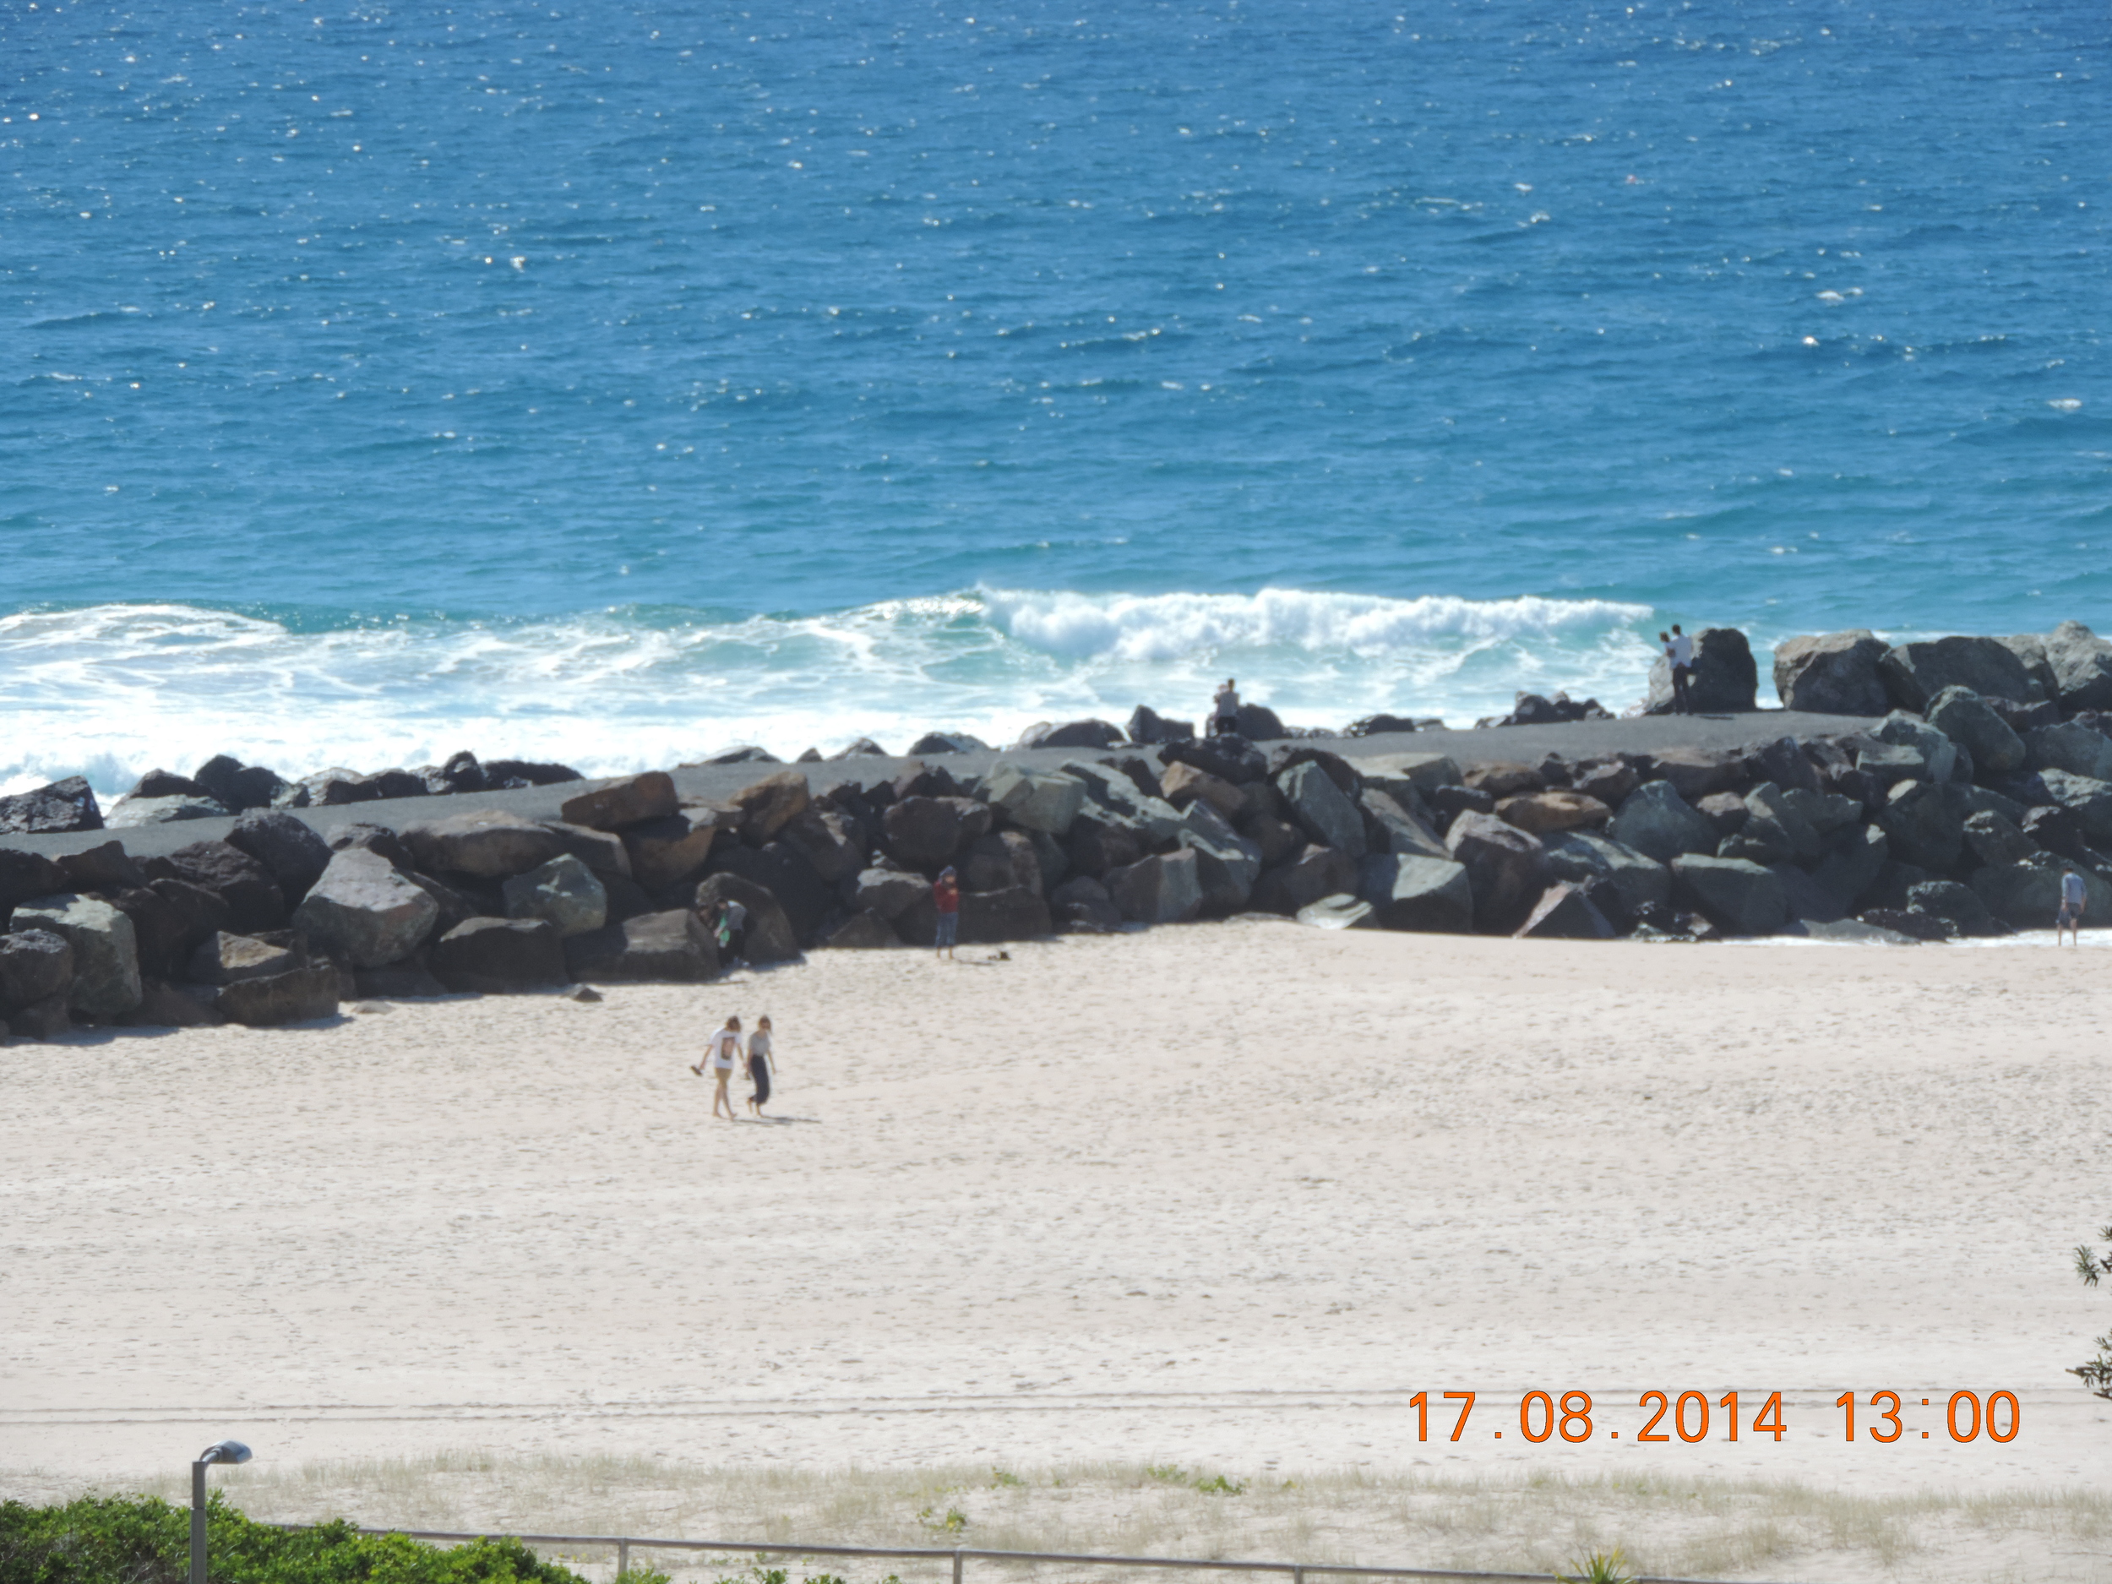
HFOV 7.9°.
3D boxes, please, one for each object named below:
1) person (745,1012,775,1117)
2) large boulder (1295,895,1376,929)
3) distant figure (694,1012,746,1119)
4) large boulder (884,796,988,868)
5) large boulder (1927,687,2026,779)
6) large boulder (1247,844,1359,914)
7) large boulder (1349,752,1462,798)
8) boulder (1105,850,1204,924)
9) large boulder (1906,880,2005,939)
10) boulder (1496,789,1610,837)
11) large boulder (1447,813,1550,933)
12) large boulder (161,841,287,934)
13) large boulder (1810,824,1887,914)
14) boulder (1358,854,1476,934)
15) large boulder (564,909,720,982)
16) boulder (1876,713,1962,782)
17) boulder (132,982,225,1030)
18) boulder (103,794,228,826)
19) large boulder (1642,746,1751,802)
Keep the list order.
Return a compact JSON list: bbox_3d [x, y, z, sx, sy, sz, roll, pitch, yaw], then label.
[{"bbox_3d":[-4.744,4.399,245.000,0.500,1.650,0.470,3,5,42],"label":"person"},{"bbox_3d":[5.232,2.277,284.500,1.508,0.663,1.131,0,5,0],"label":"large boulder"},{"bbox_3d":[-5.392,4.390,243.742,0.700,1.671,0.480,-3,5,-38],"label":"distant figure"},{"bbox_3d":[-2.239,0.757,285.500,1.980,1.360,1.600,0,5,0],"label":"large boulder"},{"bbox_3d":[17.972,-1.144,298.000,1.930,1.720,1.600,0,4,0],"label":"large boulder"},{"bbox_3d":[4.689,1.667,288.000,2.060,1.370,1.600,0,5,0],"label":"large boulder"},{"bbox_3d":[6.685,-0.331,291.500,2.180,0.880,1.600,0,5,0],"label":"large boulder"},{"bbox_3d":[1.815,1.800,281.955,1.775,1.391,1.620,0,4,0],"label":"boulder"},{"bbox_3d":[17.299,2.317,293.426,1.817,1.201,1.523,0,4,0],"label":"large boulder"},{"bbox_3d":[9.670,0.402,297.000,2.217,0.816,1.400,0,4,0],"label":"boulder"},{"bbox_3d":[8.337,1.550,286.500,2.014,2.314,1.813,0,5,0],"label":"large boulder"},{"bbox_3d":[-14.611,1.667,268.000,2.232,1.552,1.786,0,5,0],"label":"large boulder"},{"bbox_3d":[15.193,1.453,292.000,1.480,1.670,1.500,0,5,0],"label":"large boulder"},{"bbox_3d":[6.736,1.947,285.640,2.128,1.529,1.859,0,4,0],"label":"boulder"},{"bbox_3d":[-7.506,2.802,277.000,2.820,1.380,1.900,0,5,0],"label":"large boulder"},{"bbox_3d":[16.997,-0.830,301.000,1.726,1.349,1.400,0,4,0],"label":"boulder"},{"bbox_3d":[-15.166,3.724,263.786,1.605,0.886,1.241,0,4,0],"label":"boulder"},{"bbox_3d":[-15.815,0.323,271.500,2.230,0.570,1.500,0,4,0],"label":"boulder"},{"bbox_3d":[12.256,-0.347,292.000,1.990,1.030,1.500,0,4,0],"label":"large boulder"}]

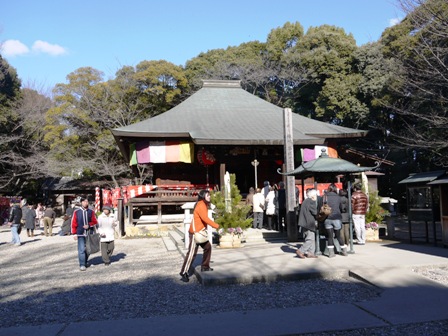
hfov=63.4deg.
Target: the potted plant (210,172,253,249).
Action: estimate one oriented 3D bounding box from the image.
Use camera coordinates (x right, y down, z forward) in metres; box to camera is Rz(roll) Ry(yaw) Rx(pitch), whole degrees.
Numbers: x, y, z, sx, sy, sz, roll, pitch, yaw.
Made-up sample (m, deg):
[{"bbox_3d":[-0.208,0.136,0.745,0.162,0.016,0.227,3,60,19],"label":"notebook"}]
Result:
[{"bbox_3d":[0.219,1.214,10.600,1.150,2.080,1.050,0,-5,-9],"label":"potted plant"}]

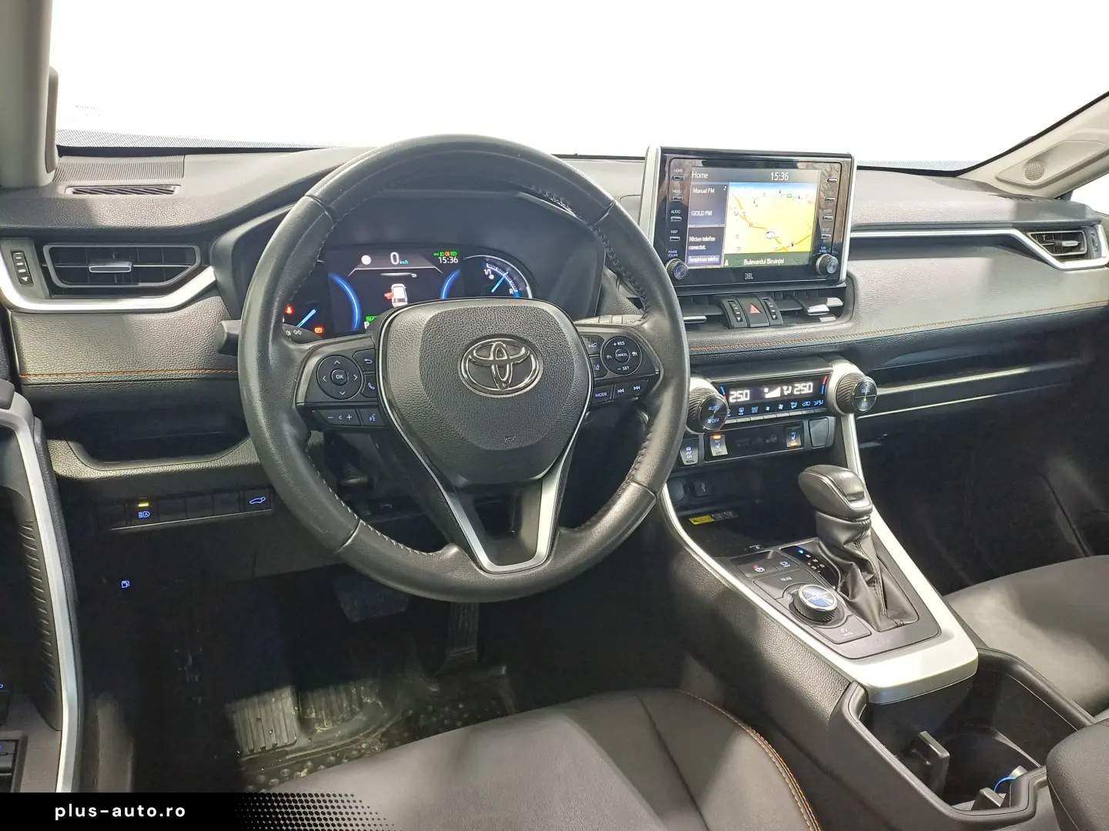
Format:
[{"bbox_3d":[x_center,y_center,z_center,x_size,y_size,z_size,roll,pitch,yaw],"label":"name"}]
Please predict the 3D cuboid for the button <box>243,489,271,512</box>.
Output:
[{"bbox_3d":[-0.274,0.079,0.738,0.024,0.021,0.008,-6,20,-24],"label":"button"}]

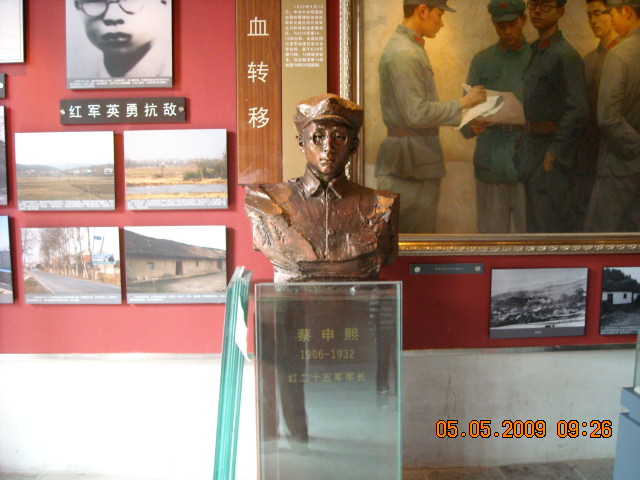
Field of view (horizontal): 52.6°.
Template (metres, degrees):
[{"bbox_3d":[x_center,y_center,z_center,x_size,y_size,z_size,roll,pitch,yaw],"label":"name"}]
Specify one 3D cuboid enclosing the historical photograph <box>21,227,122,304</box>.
[{"bbox_3d":[-1.220,0.128,3.197,0.485,0.385,0.020,-1,6,-2],"label":"historical photograph"}]

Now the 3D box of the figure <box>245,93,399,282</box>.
[{"bbox_3d":[0.006,-0.149,1.935,0.460,0.580,0.280,0,6,0],"label":"figure"}]

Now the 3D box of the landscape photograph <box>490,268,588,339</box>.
[{"bbox_3d":[1.115,0.321,3.305,0.500,0.352,0.020,-1,6,-2],"label":"landscape photograph"}]

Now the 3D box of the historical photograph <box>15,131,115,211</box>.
[{"bbox_3d":[-1.232,-0.332,3.149,0.485,0.385,0.020,-1,6,-2],"label":"historical photograph"}]

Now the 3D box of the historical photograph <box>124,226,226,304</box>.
[{"bbox_3d":[-0.712,0.124,3.216,0.500,0.386,0.020,-1,6,-2],"label":"historical photograph"}]

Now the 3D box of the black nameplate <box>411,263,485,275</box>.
[{"bbox_3d":[0.642,0.147,3.267,0.378,0.052,0.015,-1,6,-2],"label":"black nameplate"}]

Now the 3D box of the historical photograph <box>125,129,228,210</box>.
[{"bbox_3d":[-0.699,-0.344,3.167,0.500,0.388,0.020,-1,6,-2],"label":"historical photograph"}]

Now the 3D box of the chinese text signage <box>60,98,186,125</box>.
[{"bbox_3d":[-0.945,-0.621,3.129,0.605,0.117,0.020,-1,6,-2],"label":"chinese text signage"}]

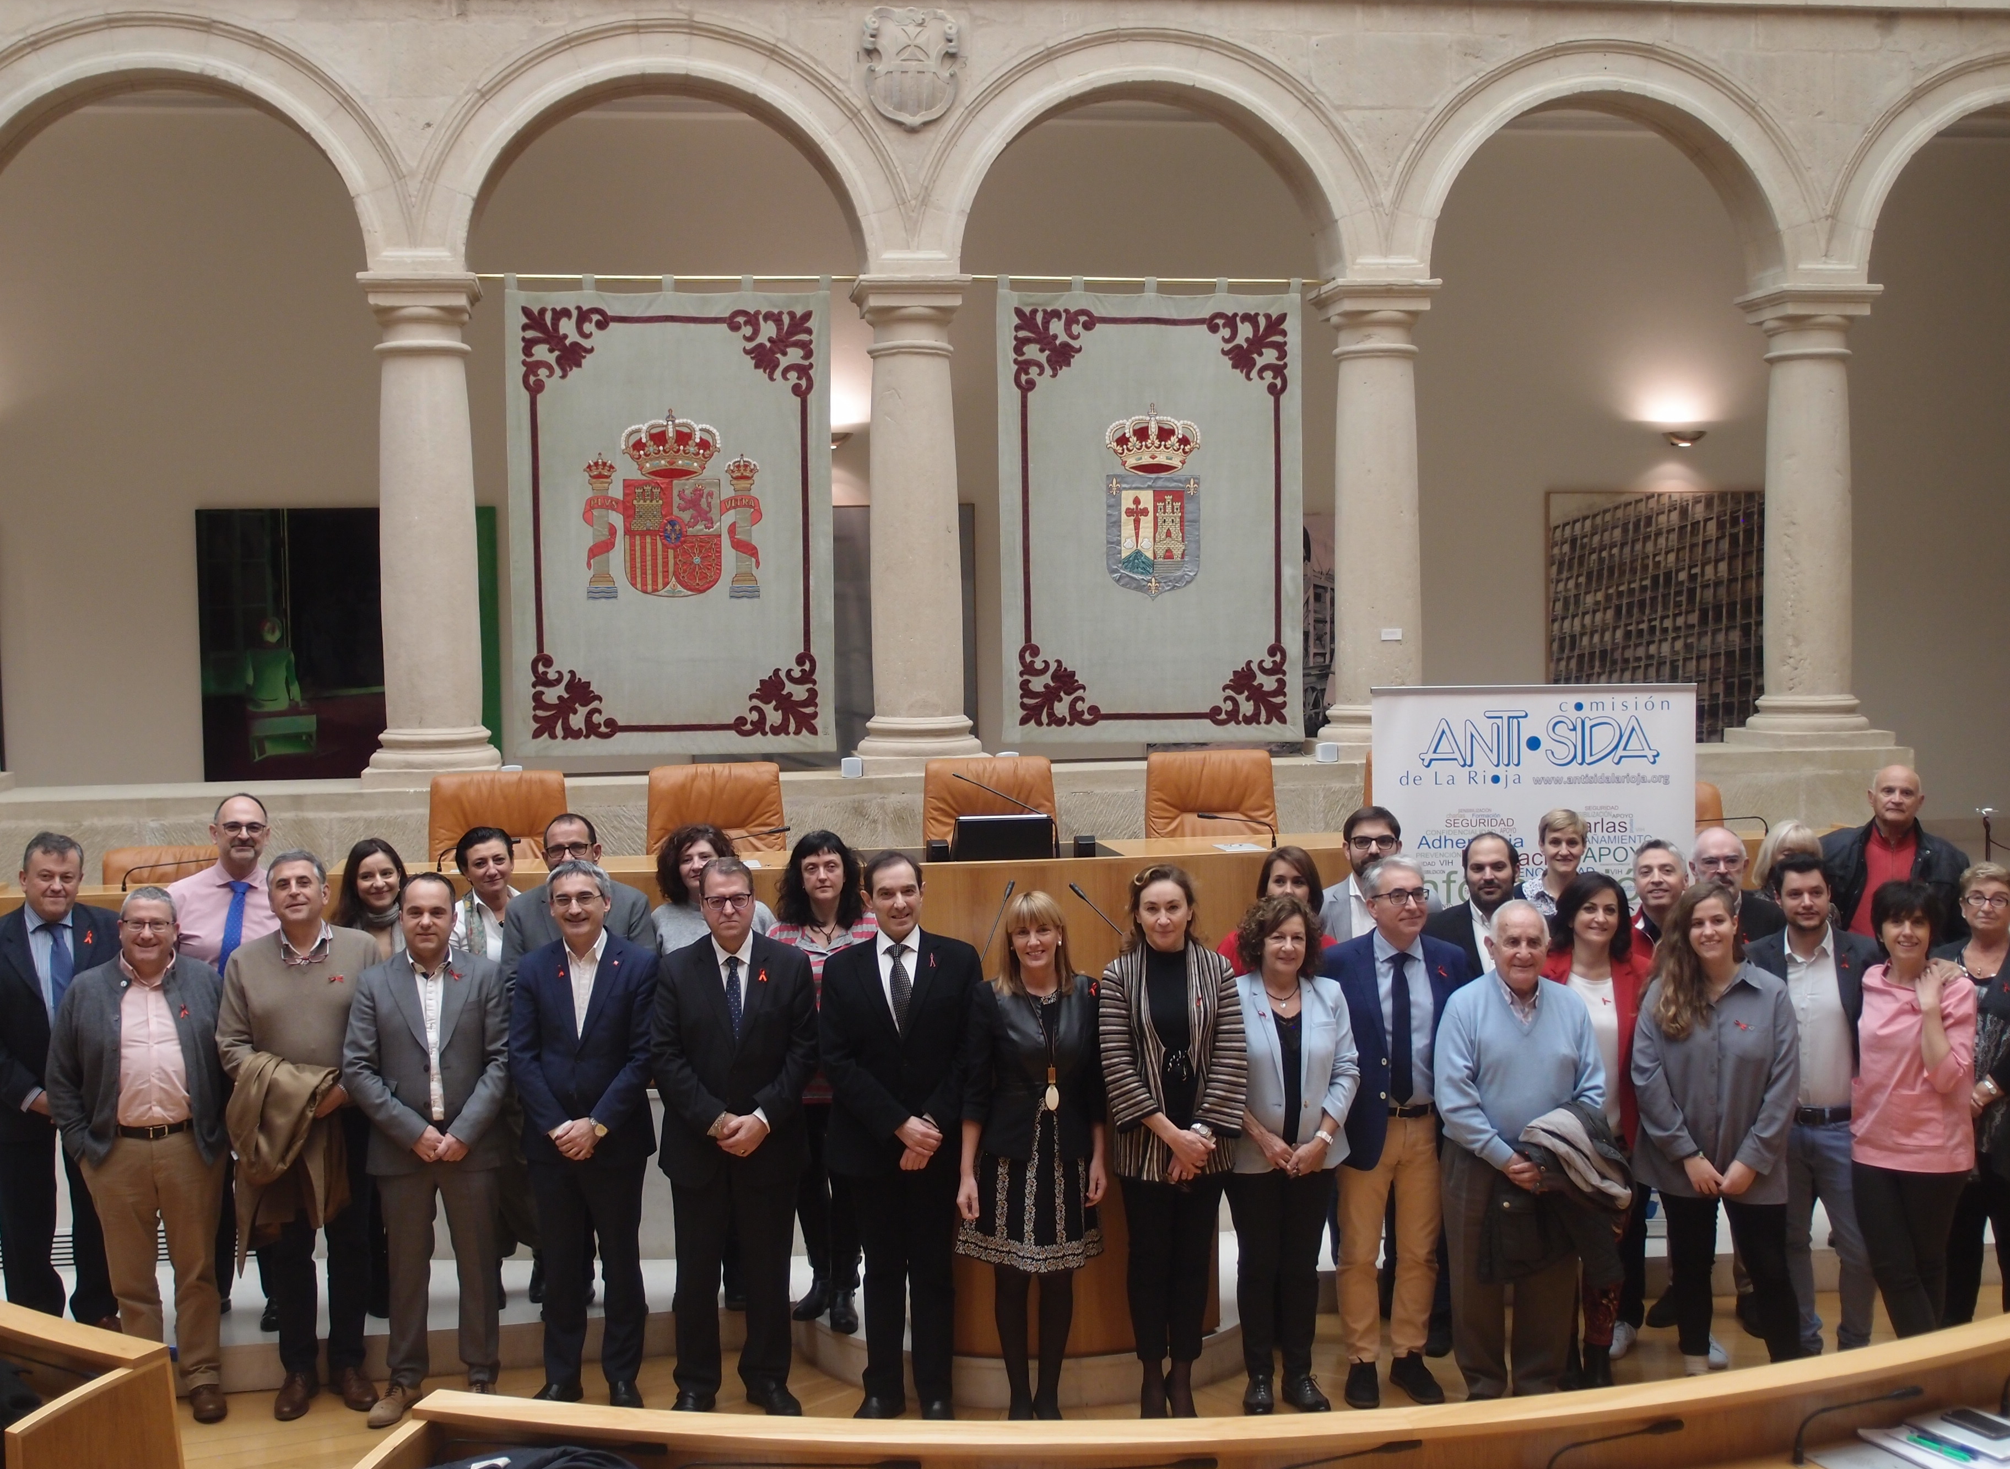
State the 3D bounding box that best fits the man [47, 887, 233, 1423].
[{"bbox_3d":[-2.807,1.341,7.177,0.600,1.694,0.380,-2,3,-17],"label":"man"}]

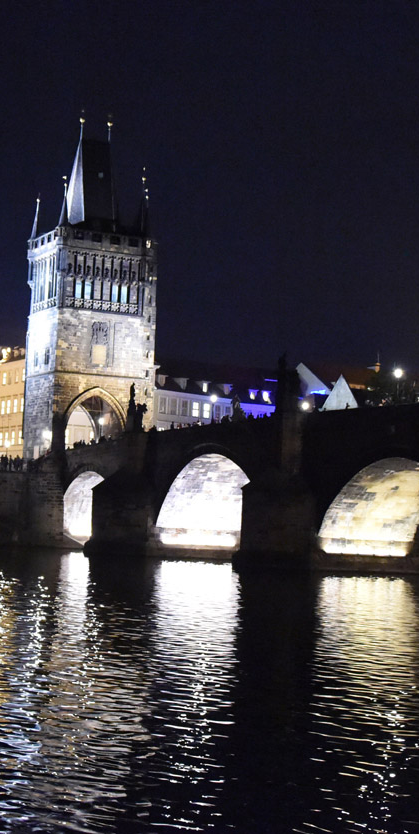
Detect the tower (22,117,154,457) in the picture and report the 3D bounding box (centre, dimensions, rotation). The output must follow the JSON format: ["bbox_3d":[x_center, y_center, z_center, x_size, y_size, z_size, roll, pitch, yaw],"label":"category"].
[{"bbox_3d":[-15.105,-16.947,200.284,13.832,46.713,10.118,5,-5,-27],"label":"tower"}]

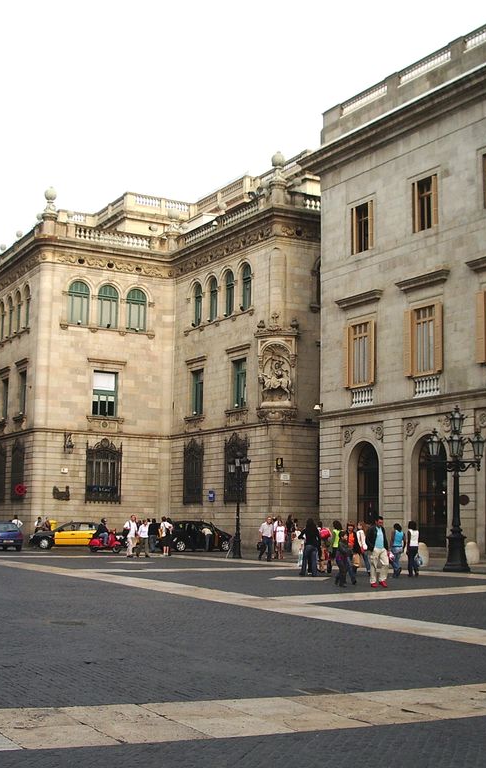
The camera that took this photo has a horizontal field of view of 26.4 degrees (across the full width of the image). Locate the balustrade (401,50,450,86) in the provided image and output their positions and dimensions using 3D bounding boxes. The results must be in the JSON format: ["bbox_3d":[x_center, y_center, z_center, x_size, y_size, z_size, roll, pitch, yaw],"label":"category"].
[{"bbox_3d":[7.994,-13.895,45.602,0.300,0.600,3.400,6,-9,-30],"label":"balustrade"}]

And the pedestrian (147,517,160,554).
[{"bbox_3d":[-4.145,7.097,48.500,0.520,1.720,0.380,1,-8,0],"label":"pedestrian"}]

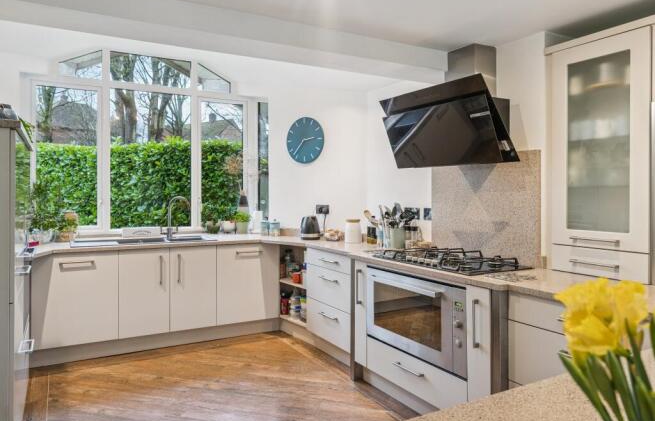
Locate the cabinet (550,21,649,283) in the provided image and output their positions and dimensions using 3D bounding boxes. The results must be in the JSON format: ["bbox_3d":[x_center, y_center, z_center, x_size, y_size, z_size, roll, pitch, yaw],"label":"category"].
[{"bbox_3d":[1.526,-0.264,2.385,0.360,1.200,0.492,-1,2,-29],"label":"cabinet"}]

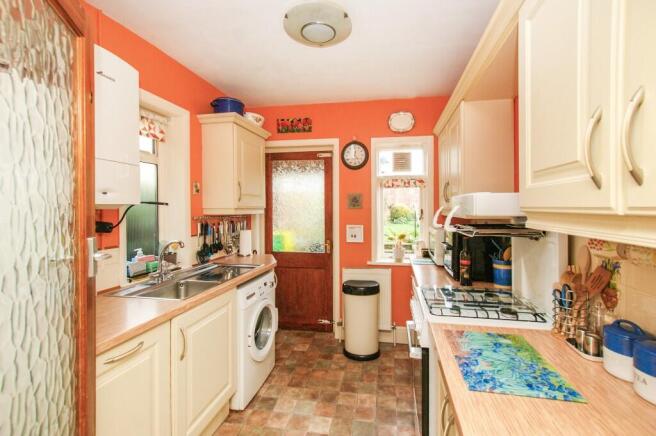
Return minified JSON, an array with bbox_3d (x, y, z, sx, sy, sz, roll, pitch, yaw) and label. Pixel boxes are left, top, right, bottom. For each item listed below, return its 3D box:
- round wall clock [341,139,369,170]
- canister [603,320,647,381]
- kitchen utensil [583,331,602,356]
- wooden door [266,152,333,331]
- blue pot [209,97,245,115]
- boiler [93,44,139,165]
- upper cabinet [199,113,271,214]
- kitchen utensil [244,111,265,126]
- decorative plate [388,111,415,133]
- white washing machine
[{"bbox_3d":[0.276,-0.630,2.765,0.285,0.290,0.045,0,2,9],"label":"round wall clock"},{"bbox_3d":[0.840,0.366,0.760,0.103,0.146,0.103,0,2,13],"label":"canister"},{"bbox_3d":[0.836,0.397,0.861,0.044,0.058,0.044,0,2,13],"label":"kitchen utensil"},{"bbox_3d":[-0.326,0.275,3.062,0.770,2.000,0.050,0,2,9],"label":"wooden door"},{"bbox_3d":[-0.864,-0.897,2.374,0.290,0.160,0.260,0,2,13],"label":"blue pot"},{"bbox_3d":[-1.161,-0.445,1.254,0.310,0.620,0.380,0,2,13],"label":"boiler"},{"bbox_3d":[-0.824,-0.440,2.511,0.360,0.800,0.610,0,2,13],"label":"upper cabinet"},{"bbox_3d":[-0.748,-0.910,2.685,0.230,0.140,0.230,0,2,13],"label":"kitchen utensil"},{"bbox_3d":[0.726,-0.943,2.684,0.255,0.205,0.030,0,2,9],"label":"decorative plate"},{"bbox_3d":[-0.768,0.877,2.159,0.570,0.845,0.590,0,2,13],"label":"white washing machine"}]

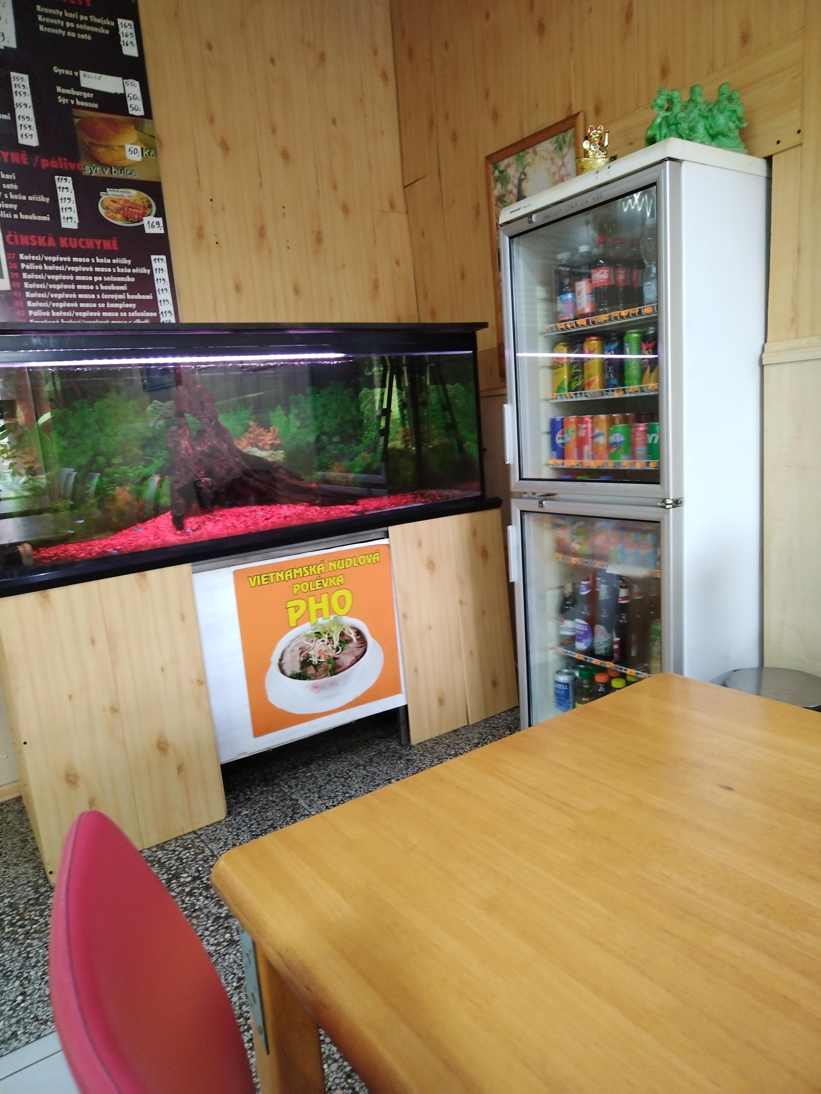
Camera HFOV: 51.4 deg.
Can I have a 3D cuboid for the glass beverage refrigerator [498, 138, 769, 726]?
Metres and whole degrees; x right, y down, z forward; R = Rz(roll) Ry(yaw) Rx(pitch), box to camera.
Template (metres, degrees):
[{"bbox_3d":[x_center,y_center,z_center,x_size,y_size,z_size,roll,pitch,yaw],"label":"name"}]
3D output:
[{"bbox_3d":[0.657,-0.133,2.448,0.410,1.735,0.630,-8,9,-30],"label":"glass beverage refrigerator"}]

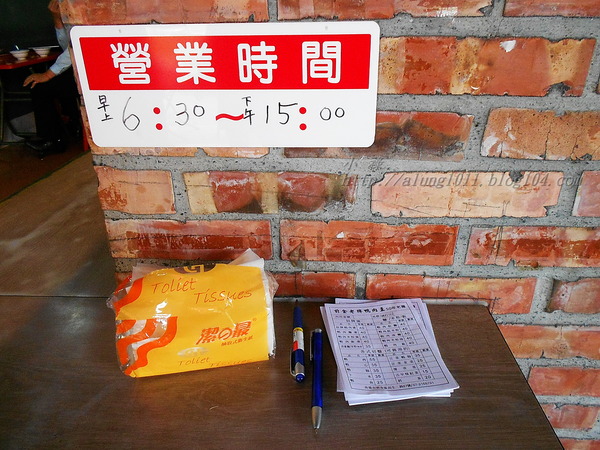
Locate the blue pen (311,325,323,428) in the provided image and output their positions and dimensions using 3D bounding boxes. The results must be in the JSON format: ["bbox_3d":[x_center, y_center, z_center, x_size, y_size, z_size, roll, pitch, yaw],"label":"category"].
[{"bbox_3d":[0.017,0.151,0.457,0.012,0.011,0.139,0,26,3],"label":"blue pen"}]

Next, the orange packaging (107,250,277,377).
[{"bbox_3d":[-0.111,0.092,0.487,0.159,0.092,0.082,-5,27,-8],"label":"orange packaging"}]

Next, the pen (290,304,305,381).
[{"bbox_3d":[-0.002,0.126,0.507,0.013,0.011,0.134,-2,26,-1],"label":"pen"}]

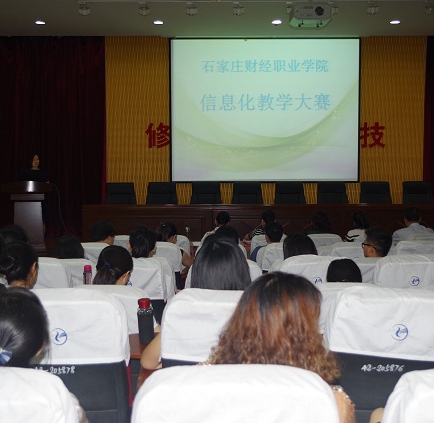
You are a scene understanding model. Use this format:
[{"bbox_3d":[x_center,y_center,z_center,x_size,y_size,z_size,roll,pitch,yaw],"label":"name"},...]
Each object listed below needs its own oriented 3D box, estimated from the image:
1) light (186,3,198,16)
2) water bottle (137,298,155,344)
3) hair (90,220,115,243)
[{"bbox_3d":[-0.367,-3.026,9.500,0.180,0.210,0.180,0,5,0],"label":"light"},{"bbox_3d":[-0.298,0.462,2.660,0.067,0.184,0.067,0,5,0],"label":"water bottle"},{"bbox_3d":[-1.038,0.190,5.750,0.200,0.220,0.220,1,5,15],"label":"hair"}]

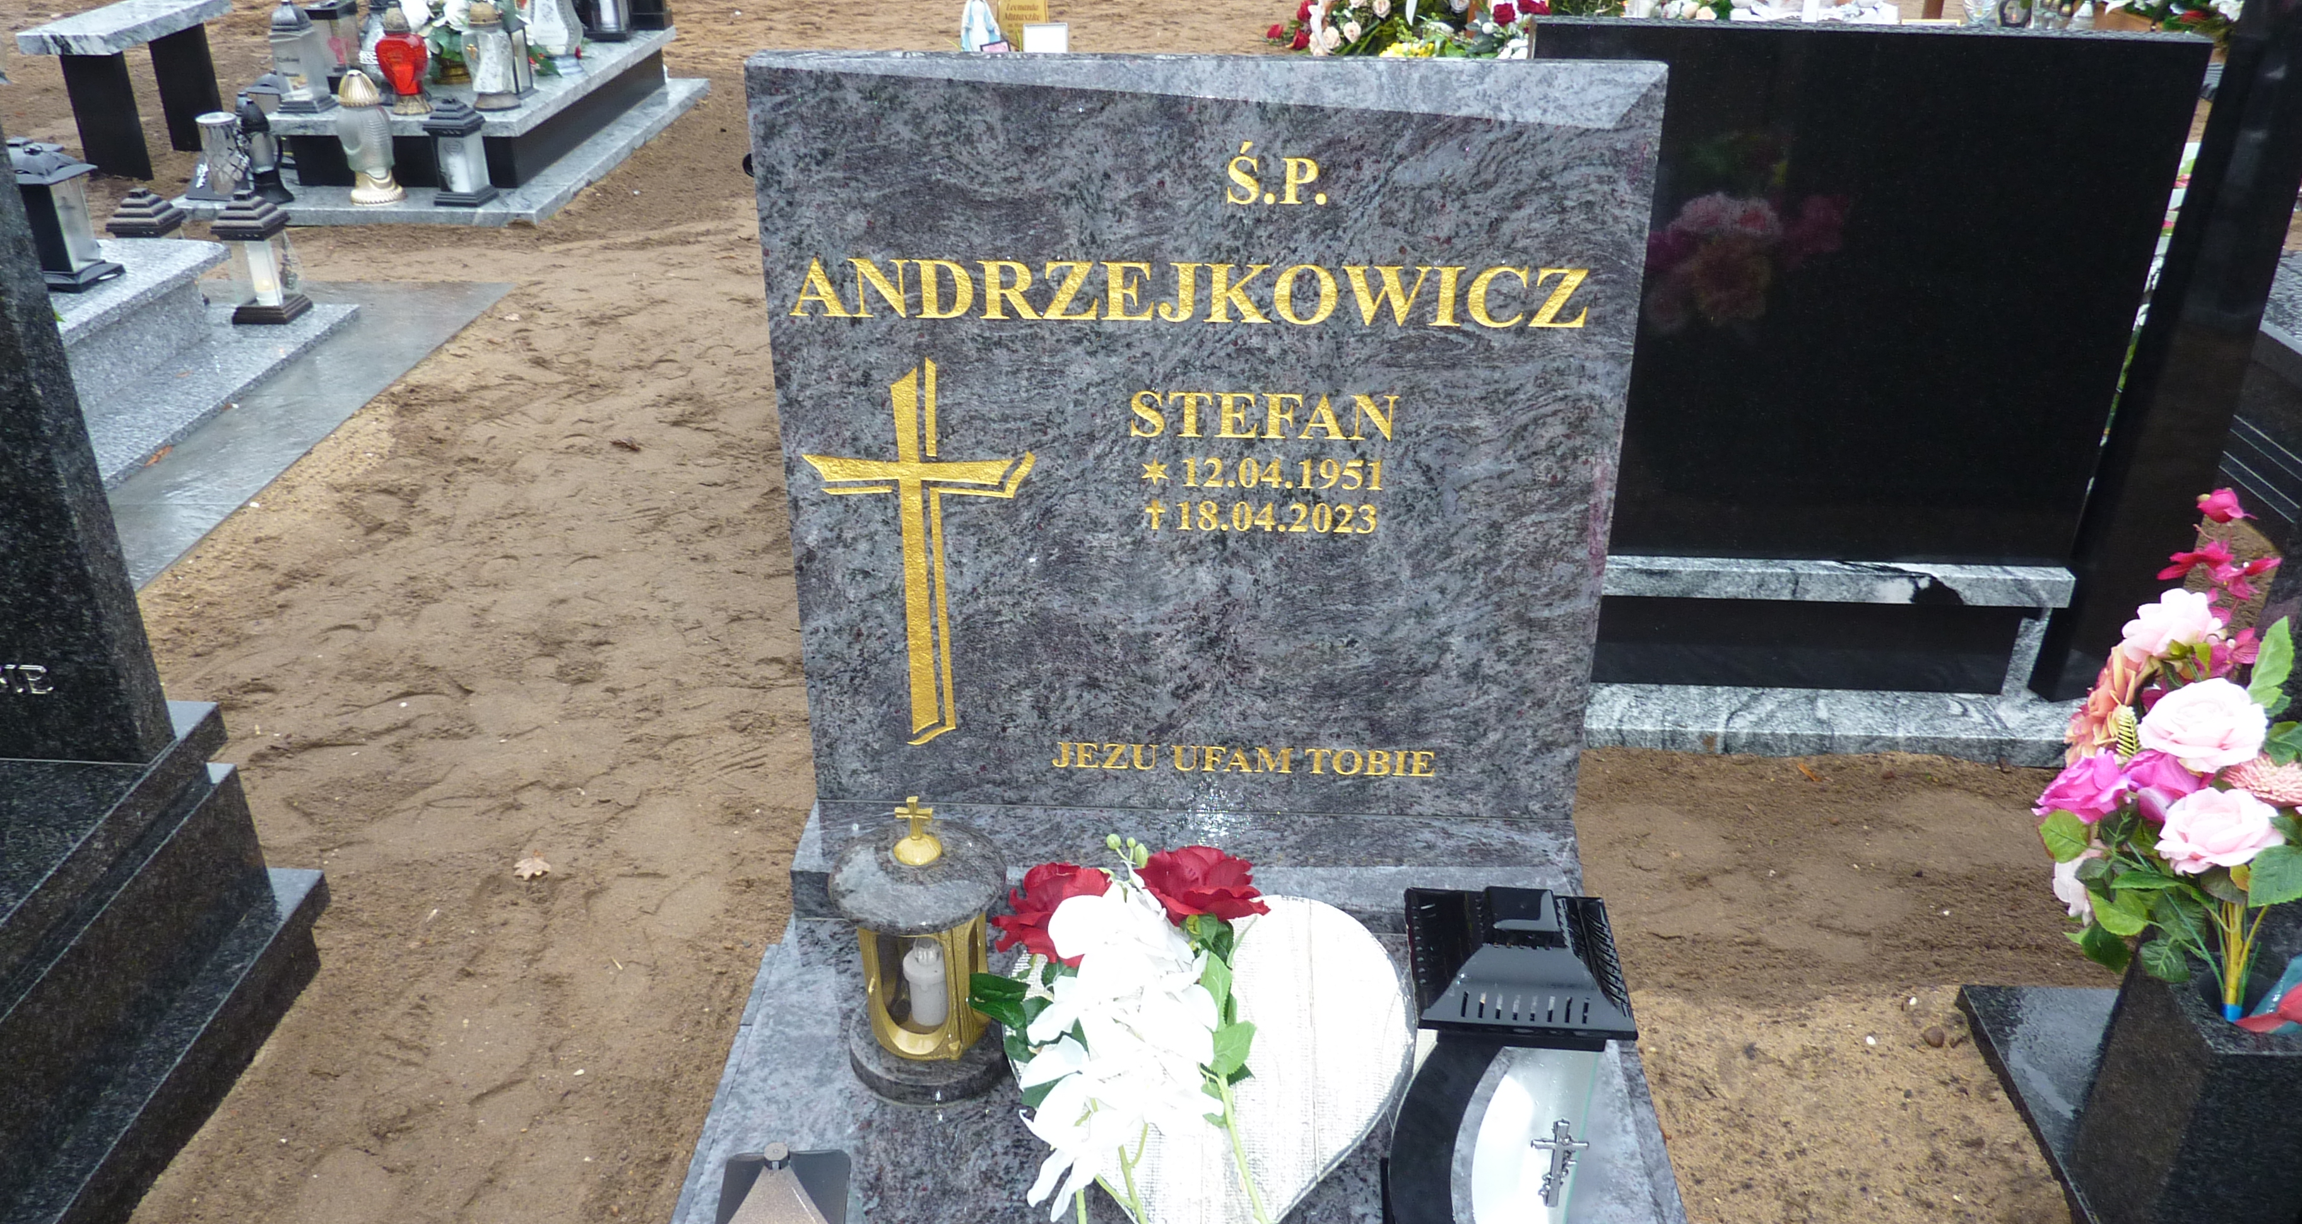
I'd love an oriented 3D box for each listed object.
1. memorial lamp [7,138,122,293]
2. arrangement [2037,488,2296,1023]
[{"bbox_3d":[-2.150,-0.783,3.253,0.147,0.278,0.147,-1,26,-2],"label":"memorial lamp"},{"bbox_3d":[0.985,0.148,1.473,0.340,0.560,0.290,1,29,2],"label":"arrangement"}]

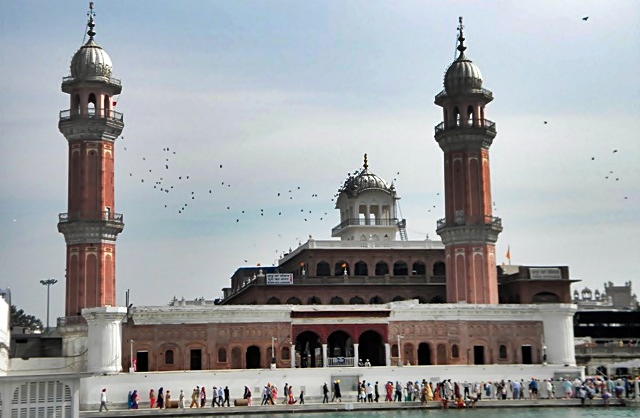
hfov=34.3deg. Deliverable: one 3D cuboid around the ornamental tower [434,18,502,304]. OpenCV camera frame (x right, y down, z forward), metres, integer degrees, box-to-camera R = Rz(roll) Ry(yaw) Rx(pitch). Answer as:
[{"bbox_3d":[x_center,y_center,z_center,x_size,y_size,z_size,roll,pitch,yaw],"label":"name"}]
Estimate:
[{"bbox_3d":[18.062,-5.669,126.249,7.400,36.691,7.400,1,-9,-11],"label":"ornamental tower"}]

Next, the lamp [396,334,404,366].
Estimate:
[{"bbox_3d":[7.118,12.558,91.431,0.550,2.844,0.420,1,-9,-11],"label":"lamp"}]

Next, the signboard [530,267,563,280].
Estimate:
[{"bbox_3d":[29.593,8.498,136.000,4.400,1.450,0.150,1,-9,-11],"label":"signboard"}]

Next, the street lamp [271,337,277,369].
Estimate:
[{"bbox_3d":[-4.008,12.481,89.454,0.500,2.739,0.420,1,-9,-11],"label":"street lamp"}]

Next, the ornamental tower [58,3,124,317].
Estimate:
[{"bbox_3d":[-26.549,-5.928,119.346,7.400,36.940,7.400,1,-9,-11],"label":"ornamental tower"}]

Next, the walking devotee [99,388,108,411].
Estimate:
[{"bbox_3d":[-16.312,14.400,78.071,0.720,1.707,0.500,1,-9,-11],"label":"walking devotee"}]

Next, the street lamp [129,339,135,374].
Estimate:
[{"bbox_3d":[-15.857,12.464,87.369,0.500,2.799,0.420,1,-9,-11],"label":"street lamp"}]

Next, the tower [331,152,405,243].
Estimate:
[{"bbox_3d":[6.603,-1.614,144.886,7.200,12.409,9.000,1,-9,-11],"label":"tower"}]

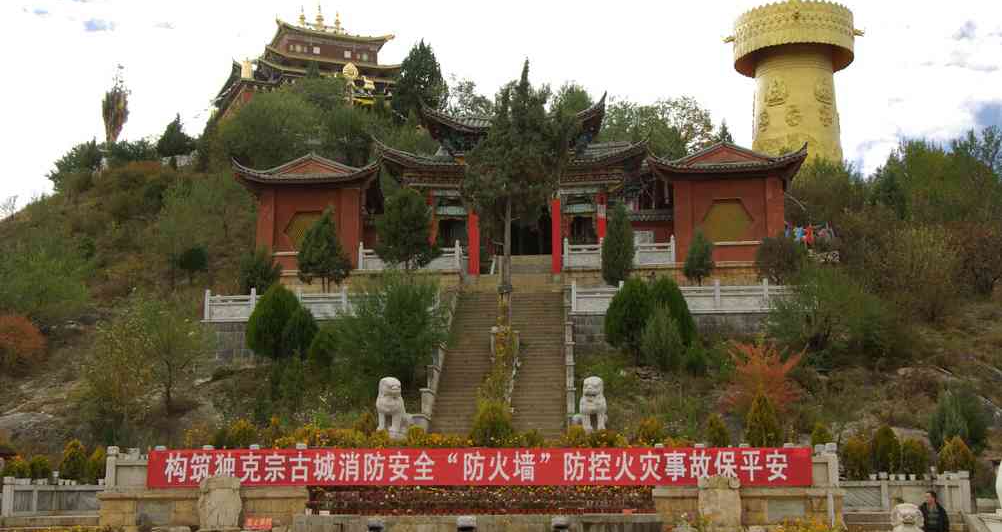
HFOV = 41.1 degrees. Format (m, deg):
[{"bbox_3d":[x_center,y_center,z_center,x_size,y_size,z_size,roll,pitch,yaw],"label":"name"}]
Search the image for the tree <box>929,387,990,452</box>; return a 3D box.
[{"bbox_3d":[11.483,3.978,33.500,1.506,1.847,1.506,-4,-10,19],"label":"tree"}]

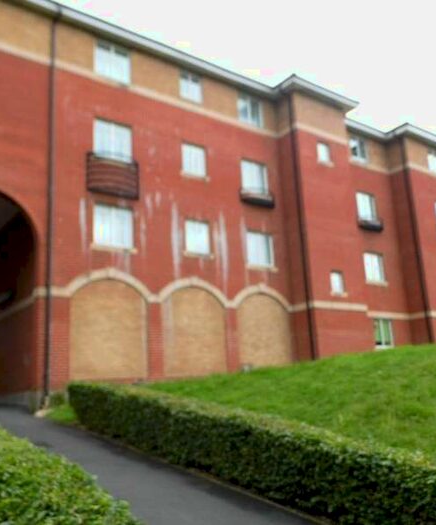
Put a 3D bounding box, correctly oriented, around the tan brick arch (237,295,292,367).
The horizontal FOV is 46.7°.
[{"bbox_3d":[1.567,2.287,16.784,2.247,2.532,0.200,6,-17,-36],"label":"tan brick arch"}]

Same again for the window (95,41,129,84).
[{"bbox_3d":[-3.212,-6.016,15.264,1.160,1.135,0.140,7,-16,-36],"label":"window"}]

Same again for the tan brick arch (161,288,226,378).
[{"bbox_3d":[-0.656,2.046,15.177,2.247,2.608,0.200,6,-17,-36],"label":"tan brick arch"}]

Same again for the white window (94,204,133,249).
[{"bbox_3d":[-2.929,-0.958,14.092,1.165,1.115,0.140,7,-16,-36],"label":"white window"}]

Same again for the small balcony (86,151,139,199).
[{"bbox_3d":[-2.883,-2.467,14.233,1.570,1.100,0.320,7,-16,-36],"label":"small balcony"}]

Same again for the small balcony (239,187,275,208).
[{"bbox_3d":[1.428,-2.217,17.427,1.400,0.430,0.300,7,-16,-36],"label":"small balcony"}]

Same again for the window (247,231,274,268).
[{"bbox_3d":[1.484,-0.428,17.515,1.192,1.154,0.120,6,-17,-36],"label":"window"}]

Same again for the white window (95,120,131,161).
[{"bbox_3d":[-3.068,-3.494,14.682,1.180,1.120,0.140,7,-16,-36],"label":"white window"}]

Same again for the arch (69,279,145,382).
[{"bbox_3d":[-2.889,1.757,13.430,2.160,2.640,0.240,7,-16,-36],"label":"arch"}]

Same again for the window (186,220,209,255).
[{"bbox_3d":[-0.680,-0.746,15.730,0.925,0.970,0.140,7,-16,-36],"label":"window"}]

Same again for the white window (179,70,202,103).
[{"bbox_3d":[-0.907,-5.975,17.284,0.900,0.995,0.120,6,-17,-36],"label":"white window"}]

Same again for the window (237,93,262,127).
[{"bbox_3d":[1.228,-5.662,18.803,1.141,1.192,0.120,6,-17,-36],"label":"window"}]

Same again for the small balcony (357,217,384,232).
[{"bbox_3d":[6.409,-1.580,20.842,1.420,0.440,0.300,7,-16,-36],"label":"small balcony"}]

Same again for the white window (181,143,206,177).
[{"bbox_3d":[-0.773,-3.357,16.644,0.913,1.014,0.120,6,-17,-36],"label":"white window"}]

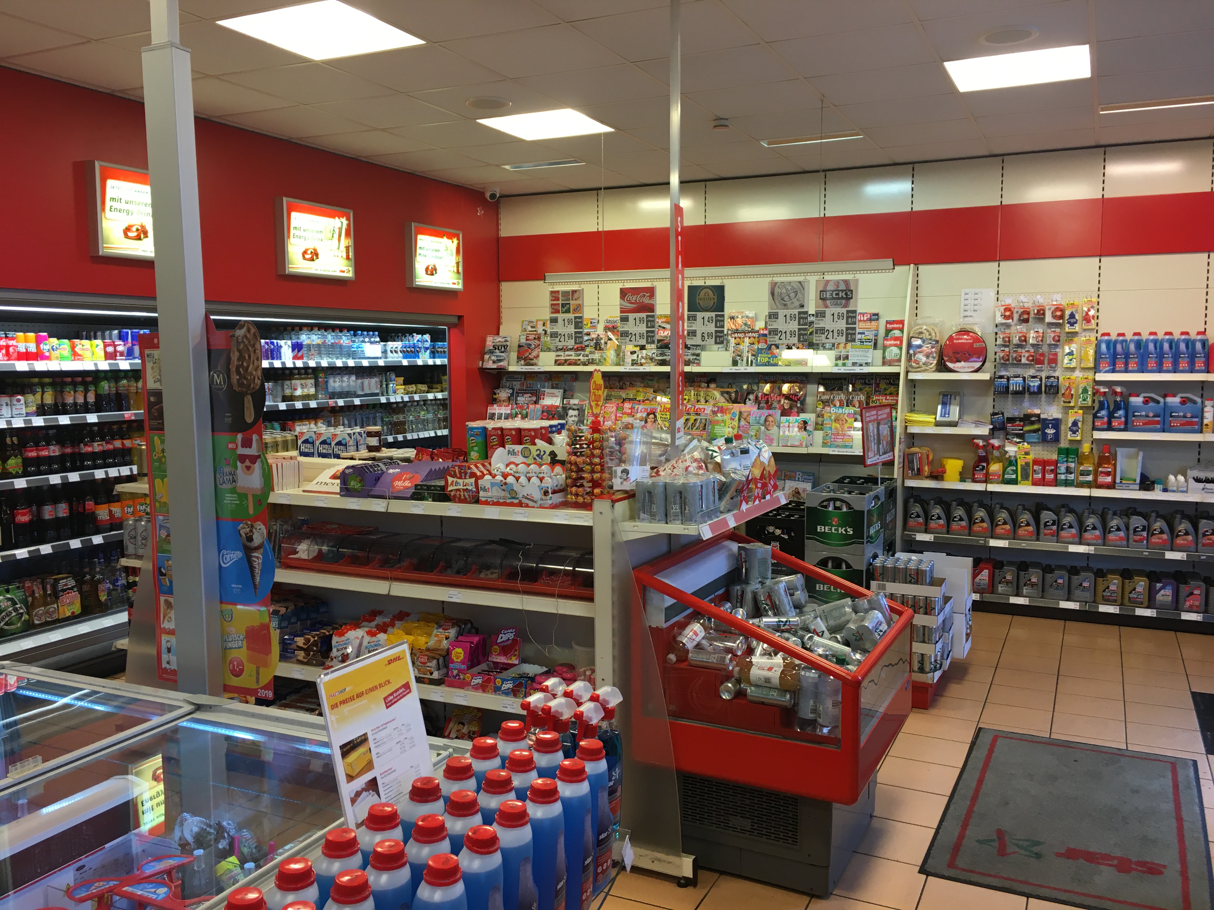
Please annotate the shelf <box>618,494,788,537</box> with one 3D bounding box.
[{"bbox_3d":[0.367,0.192,3.563,0.315,0.042,0.920,2,6,26],"label":"shelf"}]

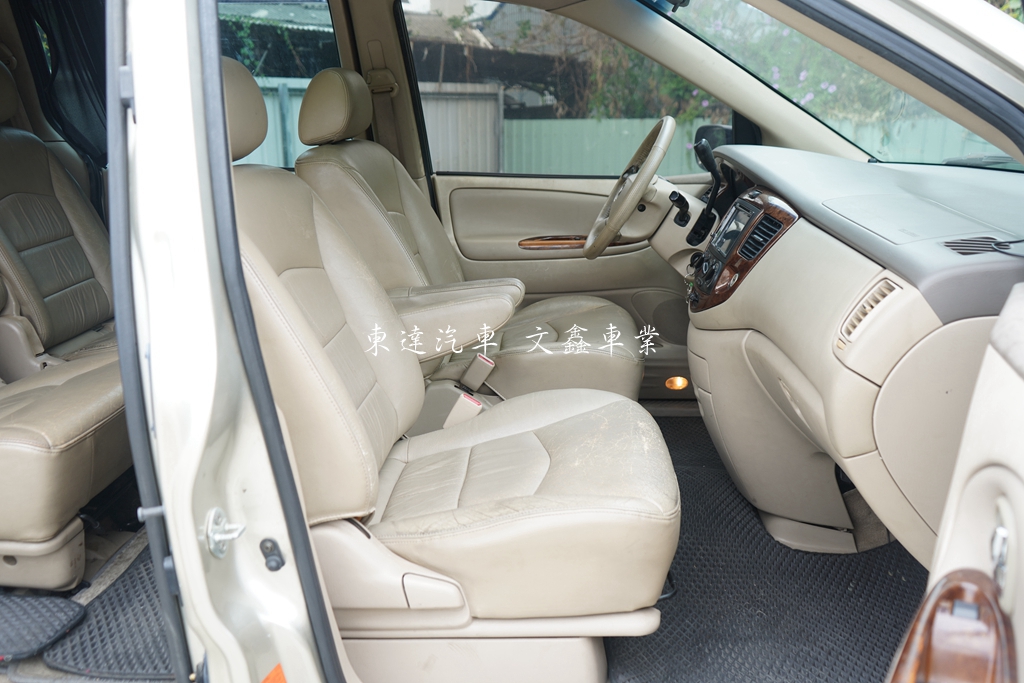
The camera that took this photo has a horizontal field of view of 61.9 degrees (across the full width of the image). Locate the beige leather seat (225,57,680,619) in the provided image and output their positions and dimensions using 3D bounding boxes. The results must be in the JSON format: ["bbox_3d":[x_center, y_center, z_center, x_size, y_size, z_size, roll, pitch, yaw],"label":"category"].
[{"bbox_3d":[-0.129,-0.033,1.458,0.810,0.870,0.540,1,16,4],"label":"beige leather seat"}]

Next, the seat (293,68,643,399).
[{"bbox_3d":[-0.086,-0.237,2.137,0.820,0.855,0.550,1,16,4],"label":"seat"}]

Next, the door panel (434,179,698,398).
[{"bbox_3d":[0.218,-0.159,2.512,0.880,0.660,0.120,1,16,4],"label":"door panel"}]

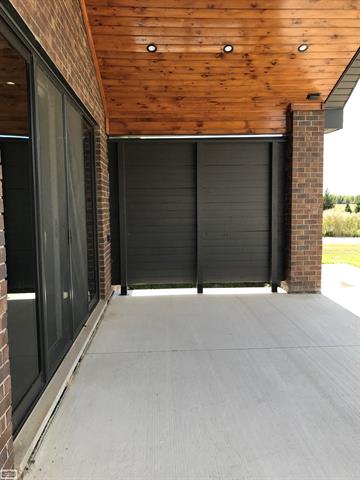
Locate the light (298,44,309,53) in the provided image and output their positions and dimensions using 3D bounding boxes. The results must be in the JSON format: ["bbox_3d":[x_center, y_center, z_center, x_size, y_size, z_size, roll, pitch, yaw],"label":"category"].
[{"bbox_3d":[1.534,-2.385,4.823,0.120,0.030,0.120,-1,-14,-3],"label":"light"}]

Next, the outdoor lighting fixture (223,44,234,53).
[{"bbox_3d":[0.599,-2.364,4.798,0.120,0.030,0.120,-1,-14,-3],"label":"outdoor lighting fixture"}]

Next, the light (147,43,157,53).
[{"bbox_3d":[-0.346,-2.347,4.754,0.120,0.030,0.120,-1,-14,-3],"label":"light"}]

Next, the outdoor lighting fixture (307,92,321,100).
[{"bbox_3d":[1.990,-2.136,5.780,0.190,0.080,0.110,-1,5,-3],"label":"outdoor lighting fixture"}]

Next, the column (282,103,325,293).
[{"bbox_3d":[1.968,-0.637,6.279,0.486,2.939,0.486,-1,5,-3],"label":"column"}]

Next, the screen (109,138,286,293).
[{"bbox_3d":[0.312,-0.364,6.186,2.836,2.449,0.130,-1,5,-3],"label":"screen"}]

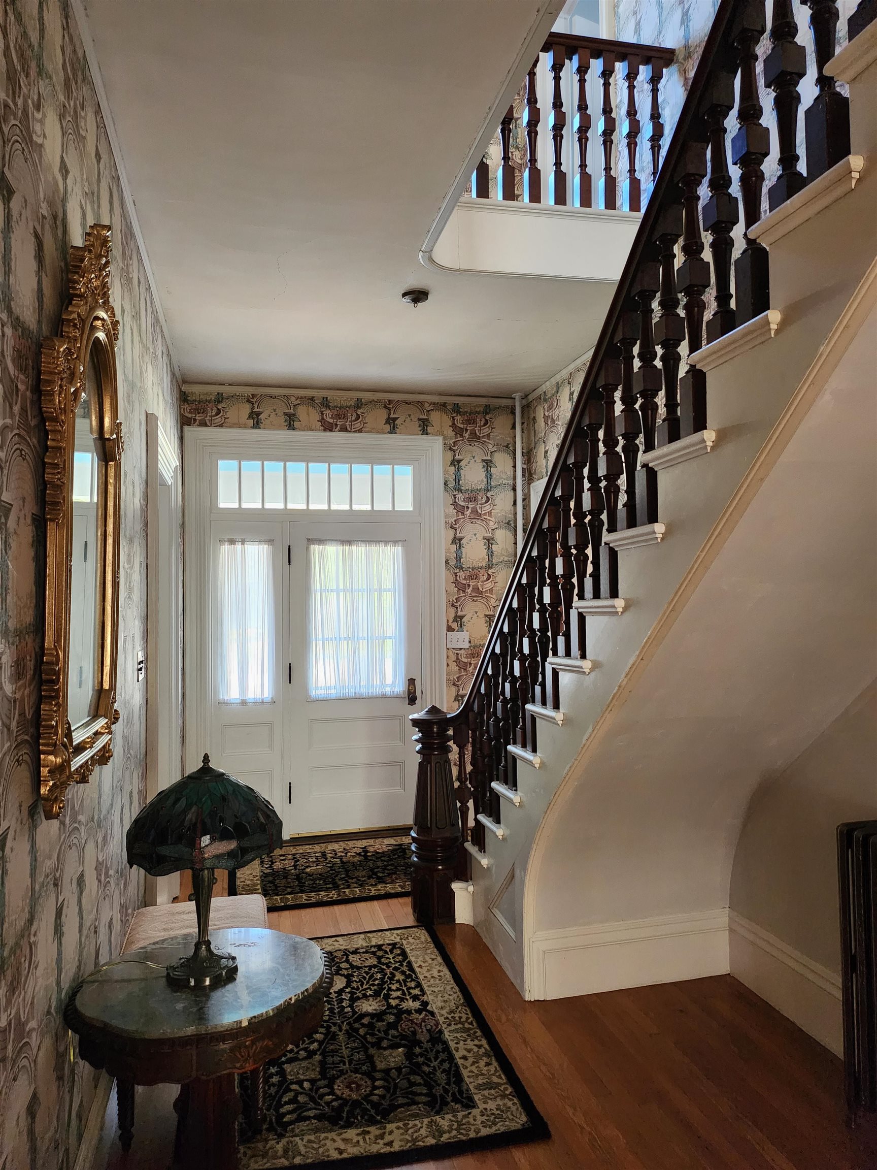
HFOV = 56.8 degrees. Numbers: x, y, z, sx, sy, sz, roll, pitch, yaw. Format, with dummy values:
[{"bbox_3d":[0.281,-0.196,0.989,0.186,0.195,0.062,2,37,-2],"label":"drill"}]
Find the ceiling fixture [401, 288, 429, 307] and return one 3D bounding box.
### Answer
[{"bbox_3d":[-0.108,-1.353,3.858,0.128,0.070,0.128,-1,-1,0],"label":"ceiling fixture"}]

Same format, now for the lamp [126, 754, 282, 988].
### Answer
[{"bbox_3d":[-0.554,0.653,1.908,0.352,0.508,0.352,0,-1,-14],"label":"lamp"}]

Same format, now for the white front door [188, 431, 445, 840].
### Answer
[{"bbox_3d":[-0.795,0.324,5.516,1.755,2.729,0.120,0,-1,-14],"label":"white front door"}]

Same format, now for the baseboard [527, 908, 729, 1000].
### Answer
[{"bbox_3d":[0.786,1.504,3.321,0.899,0.271,0.025,0,-1,-14],"label":"baseboard"}]

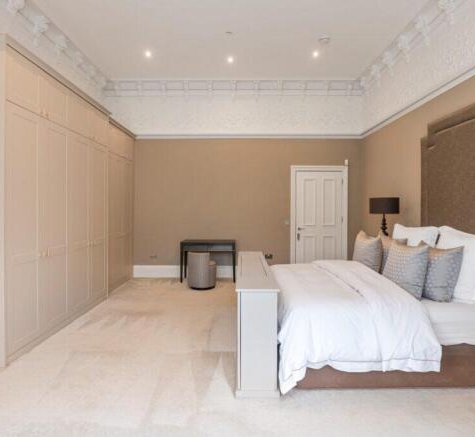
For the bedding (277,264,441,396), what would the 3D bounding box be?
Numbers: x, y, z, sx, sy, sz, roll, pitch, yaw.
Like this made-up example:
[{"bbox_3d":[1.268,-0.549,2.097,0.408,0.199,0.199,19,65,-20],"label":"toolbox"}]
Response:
[{"bbox_3d":[0.890,0.885,2.920,1.180,0.680,1.800,0,1,0],"label":"bedding"}]

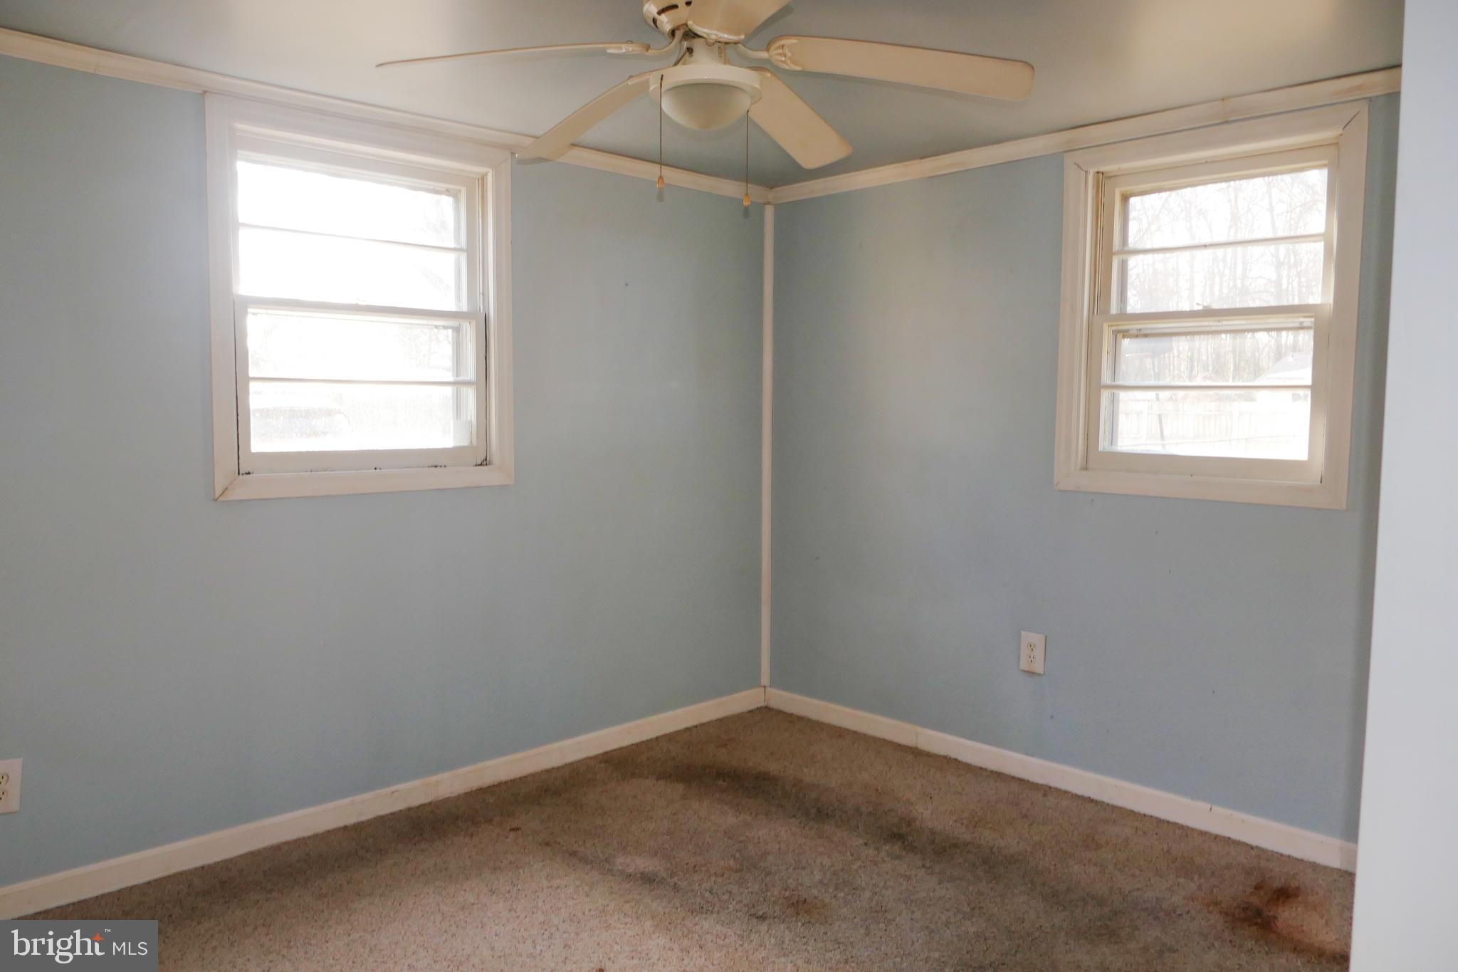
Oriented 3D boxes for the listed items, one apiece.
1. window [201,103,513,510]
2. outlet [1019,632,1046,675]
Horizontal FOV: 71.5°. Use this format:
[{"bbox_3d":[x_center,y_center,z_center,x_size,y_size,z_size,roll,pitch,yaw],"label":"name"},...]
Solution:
[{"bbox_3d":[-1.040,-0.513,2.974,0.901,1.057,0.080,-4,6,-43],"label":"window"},{"bbox_3d":[1.001,0.551,3.341,0.090,0.131,0.010,5,7,44],"label":"outlet"}]

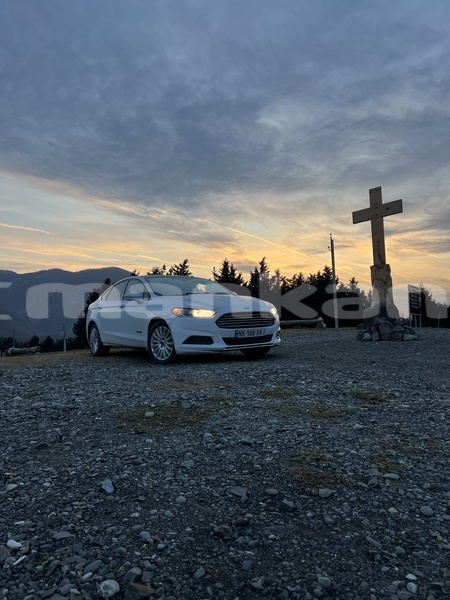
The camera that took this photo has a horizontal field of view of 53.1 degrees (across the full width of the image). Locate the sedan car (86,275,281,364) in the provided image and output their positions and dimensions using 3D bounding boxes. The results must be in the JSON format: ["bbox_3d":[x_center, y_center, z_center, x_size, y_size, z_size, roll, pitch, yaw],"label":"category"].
[{"bbox_3d":[-1.028,0.280,8.130,1.900,1.475,4.870,0,-3,-35],"label":"sedan car"}]

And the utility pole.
[{"bbox_3d":[7.480,-1.270,31.100,0.350,6.450,0.280,-3,-3,14],"label":"utility pole"}]

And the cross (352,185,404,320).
[{"bbox_3d":[3.934,-1.181,11.542,0.600,3.410,1.480,0,-4,-37],"label":"cross"}]

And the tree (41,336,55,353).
[{"bbox_3d":[-14.966,3.777,38.000,1.250,1.500,1.250,-2,-3,-22],"label":"tree"}]

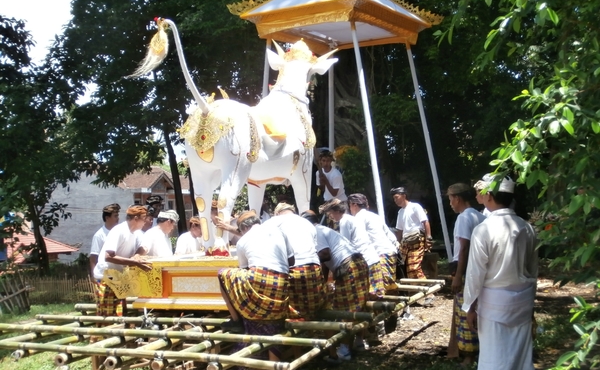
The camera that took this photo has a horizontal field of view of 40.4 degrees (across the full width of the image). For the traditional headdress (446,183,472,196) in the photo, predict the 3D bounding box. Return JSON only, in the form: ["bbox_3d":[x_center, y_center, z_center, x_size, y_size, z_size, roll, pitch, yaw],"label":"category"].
[{"bbox_3d":[1.468,0.041,7.500,0.230,0.130,0.190,0,-2,15],"label":"traditional headdress"}]

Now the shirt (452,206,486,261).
[{"bbox_3d":[1.588,0.465,7.500,0.290,0.560,0.440,-1,-2,42],"label":"shirt"}]

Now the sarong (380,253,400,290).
[{"bbox_3d":[1.063,1.051,9.900,0.380,0.500,0.400,-1,-2,40],"label":"sarong"}]

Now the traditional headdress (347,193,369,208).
[{"bbox_3d":[0.678,0.183,9.600,0.230,0.160,0.200,-13,-9,34],"label":"traditional headdress"}]

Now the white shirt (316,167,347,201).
[{"bbox_3d":[0.425,-0.007,11.000,0.430,0.500,0.290,-1,-2,23],"label":"white shirt"}]

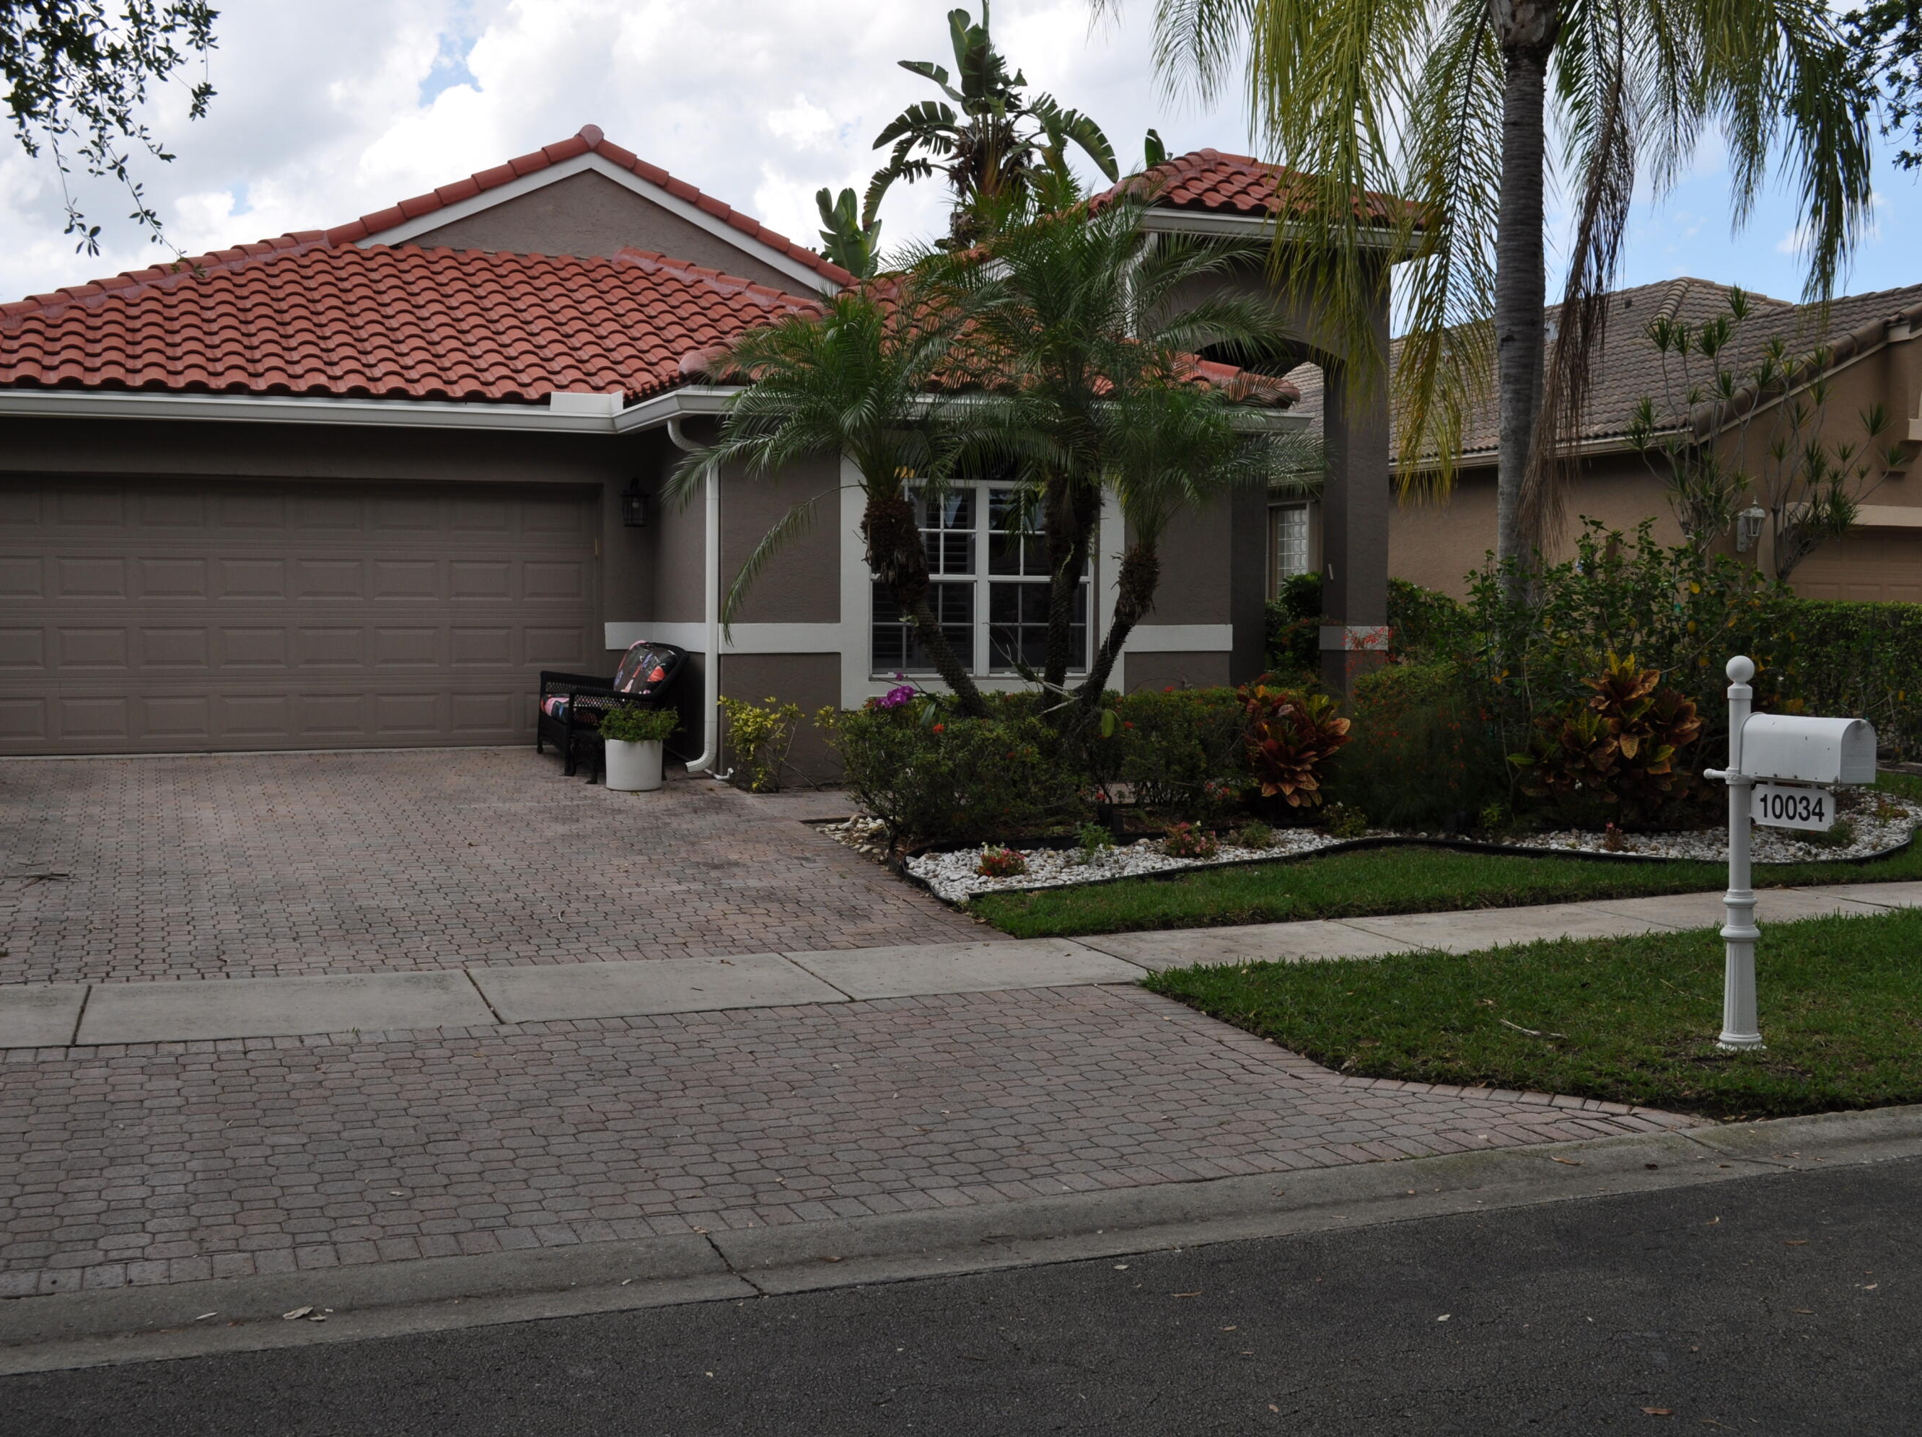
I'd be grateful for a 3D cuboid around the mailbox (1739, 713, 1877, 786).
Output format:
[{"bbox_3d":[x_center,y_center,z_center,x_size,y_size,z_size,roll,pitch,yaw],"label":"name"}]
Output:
[{"bbox_3d":[3.036,0.104,7.117,0.162,0.222,0.488,-1,2,-19],"label":"mailbox"}]

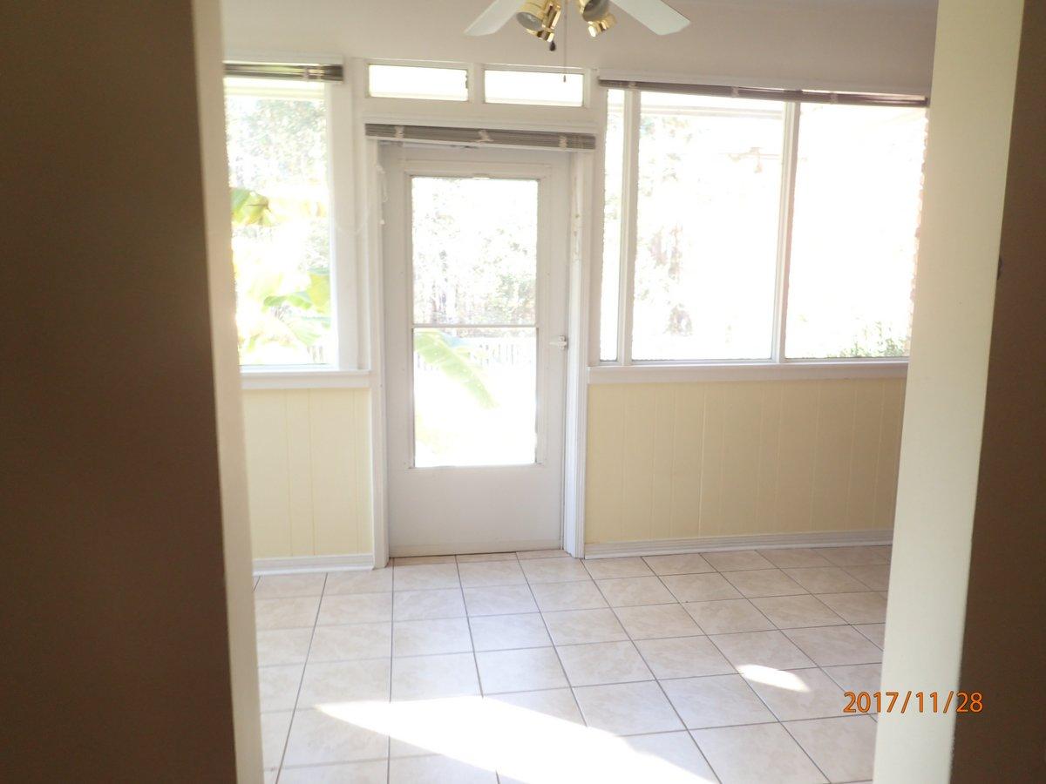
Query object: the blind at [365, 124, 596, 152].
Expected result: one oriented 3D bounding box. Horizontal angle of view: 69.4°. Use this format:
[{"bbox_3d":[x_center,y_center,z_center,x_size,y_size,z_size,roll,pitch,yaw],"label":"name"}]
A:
[{"bbox_3d":[-0.181,-1.171,3.467,1.061,0.073,0.049,-1,8,-8],"label":"blind"}]

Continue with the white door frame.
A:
[{"bbox_3d":[-0.211,-0.162,3.700,1.059,2.039,0.145,-1,8,-8],"label":"white door frame"}]

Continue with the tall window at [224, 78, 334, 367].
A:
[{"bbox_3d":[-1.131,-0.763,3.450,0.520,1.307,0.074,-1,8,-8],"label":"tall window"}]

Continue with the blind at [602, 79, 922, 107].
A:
[{"bbox_3d":[1.184,-1.422,3.607,1.684,0.052,0.049,-1,8,-8],"label":"blind"}]

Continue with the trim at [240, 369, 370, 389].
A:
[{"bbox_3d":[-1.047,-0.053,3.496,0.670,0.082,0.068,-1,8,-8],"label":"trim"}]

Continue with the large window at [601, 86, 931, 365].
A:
[{"bbox_3d":[1.223,-0.805,3.784,1.688,1.340,0.080,-1,8,-8],"label":"large window"}]

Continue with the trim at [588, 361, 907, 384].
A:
[{"bbox_3d":[1.175,-0.098,3.810,1.734,0.084,0.068,-1,8,-8],"label":"trim"}]

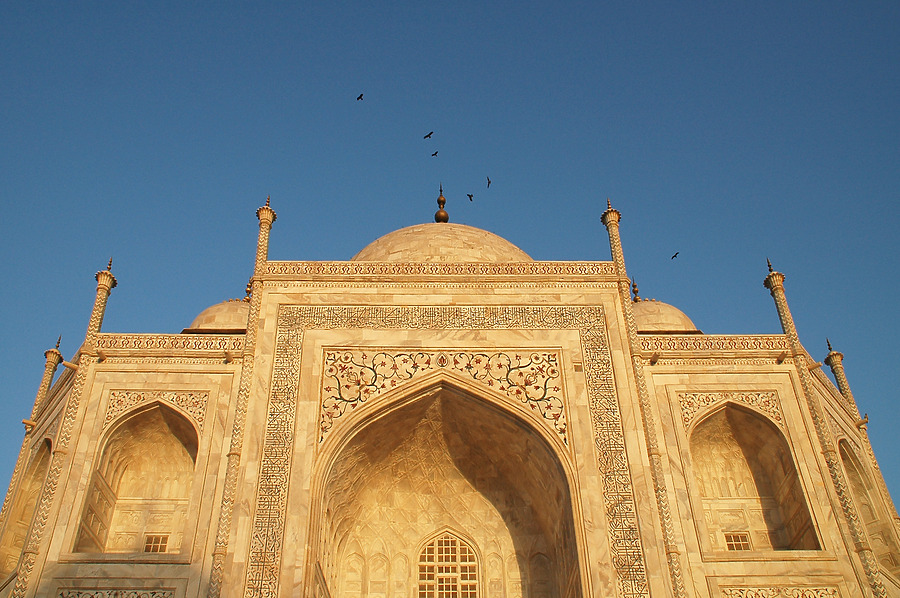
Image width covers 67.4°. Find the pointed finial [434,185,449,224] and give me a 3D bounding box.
[{"bbox_3d":[-1.073,-11.948,86.169,1.800,8.000,1.800,0,-35,-1],"label":"pointed finial"}]

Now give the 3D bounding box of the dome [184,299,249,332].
[{"bbox_3d":[-17.507,2.958,55.215,7.600,5.600,7.600,0,-35,-1],"label":"dome"}]

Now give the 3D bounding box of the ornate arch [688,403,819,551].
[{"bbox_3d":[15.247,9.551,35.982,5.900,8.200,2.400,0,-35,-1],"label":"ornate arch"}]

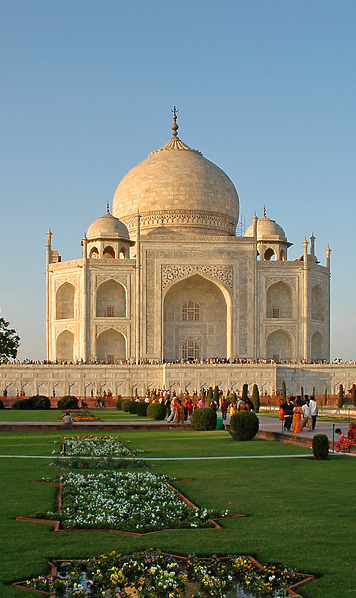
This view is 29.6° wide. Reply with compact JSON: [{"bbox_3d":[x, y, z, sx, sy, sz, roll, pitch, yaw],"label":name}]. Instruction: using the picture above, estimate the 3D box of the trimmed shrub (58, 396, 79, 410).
[{"bbox_3d":[-13.437,12.863,83.127,2.404,1.669,2.404,0,-9,0],"label":"trimmed shrub"}]

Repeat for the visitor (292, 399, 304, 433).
[{"bbox_3d":[5.560,5.435,31.113,0.400,1.487,0.460,7,-11,-40],"label":"visitor"}]

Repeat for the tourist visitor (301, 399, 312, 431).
[{"bbox_3d":[6.220,5.605,32.514,0.450,1.502,0.480,-2,-9,13],"label":"tourist visitor"}]

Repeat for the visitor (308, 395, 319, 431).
[{"bbox_3d":[6.511,5.468,32.400,0.360,1.680,0.480,3,-9,-18],"label":"visitor"}]

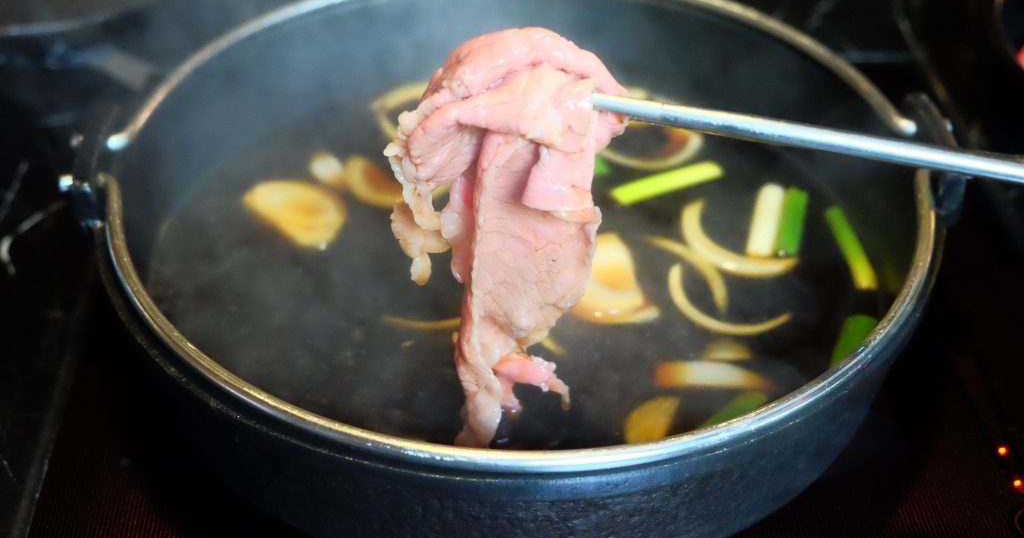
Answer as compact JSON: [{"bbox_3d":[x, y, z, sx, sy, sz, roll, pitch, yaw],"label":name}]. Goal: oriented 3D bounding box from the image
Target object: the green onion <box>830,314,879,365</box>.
[{"bbox_3d":[0.101,0.028,0.340,0.009,0.009,0.038,15,42,17],"label":"green onion"}]

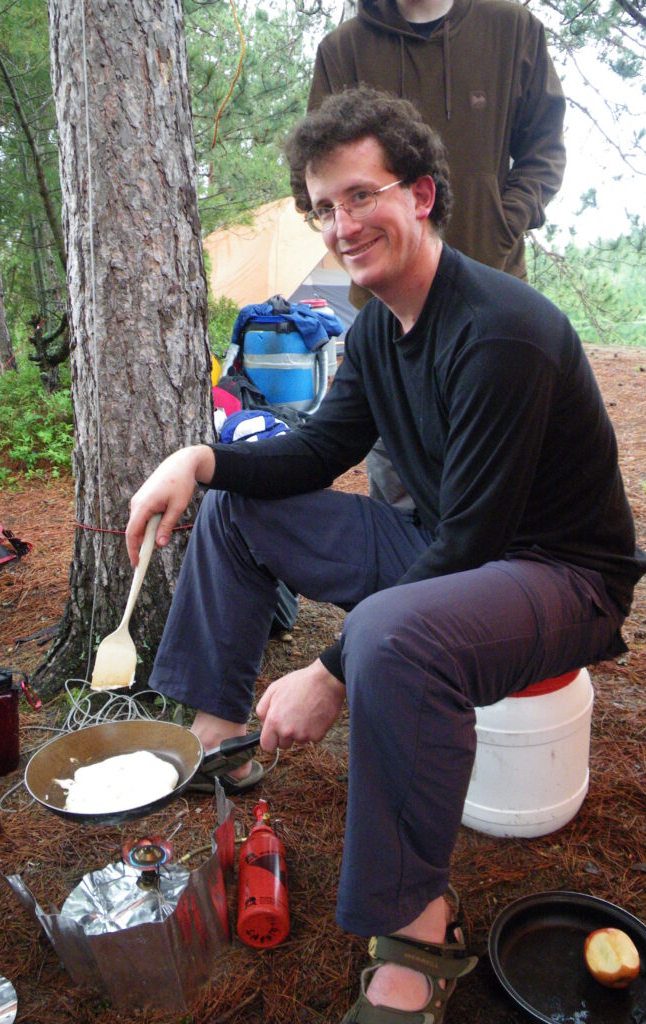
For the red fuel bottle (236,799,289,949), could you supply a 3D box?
[{"bbox_3d":[-0.098,0.562,1.345,0.076,0.078,0.301,-1,15,-5],"label":"red fuel bottle"}]

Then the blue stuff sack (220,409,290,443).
[{"bbox_3d":[-0.306,-0.373,3.750,0.330,0.200,0.240,0,14,0],"label":"blue stuff sack"}]

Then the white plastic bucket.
[{"bbox_3d":[0.338,0.389,1.515,0.286,0.298,0.286,-4,17,1],"label":"white plastic bucket"}]

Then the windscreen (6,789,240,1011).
[{"bbox_3d":[-0.278,0.549,1.187,0.305,0.188,0.225,0,14,0],"label":"windscreen"}]

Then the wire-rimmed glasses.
[{"bbox_3d":[0.064,-0.450,1.215,0.134,0.042,0.140,-8,20,39],"label":"wire-rimmed glasses"}]

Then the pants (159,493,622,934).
[{"bbox_3d":[0.130,0.230,1.396,0.793,0.485,0.683,-4,14,-16],"label":"pants"}]

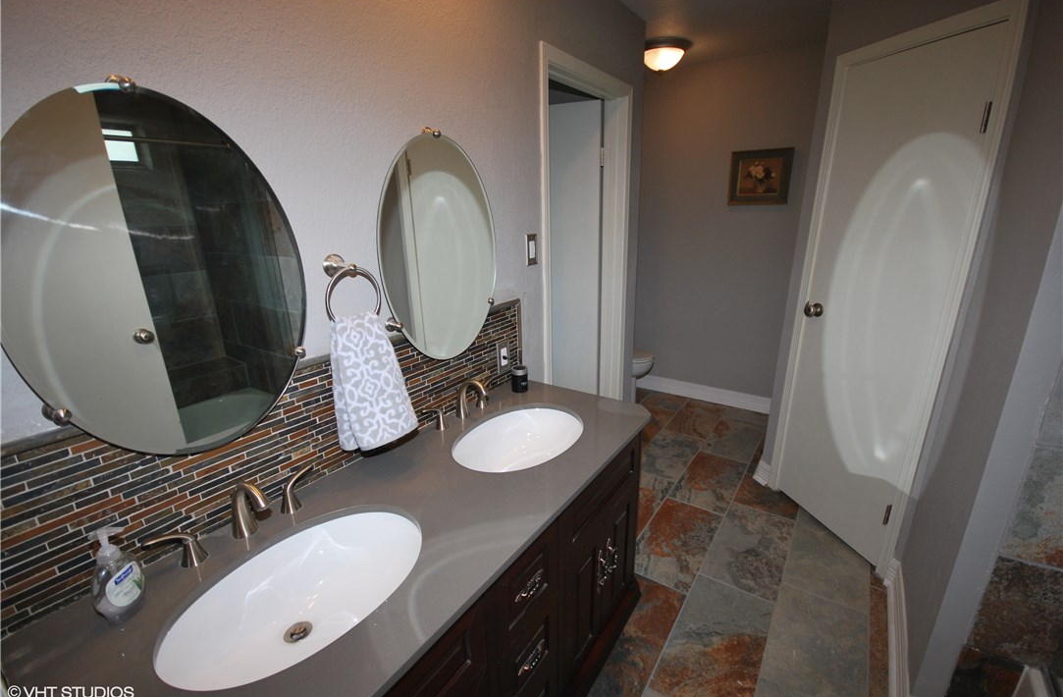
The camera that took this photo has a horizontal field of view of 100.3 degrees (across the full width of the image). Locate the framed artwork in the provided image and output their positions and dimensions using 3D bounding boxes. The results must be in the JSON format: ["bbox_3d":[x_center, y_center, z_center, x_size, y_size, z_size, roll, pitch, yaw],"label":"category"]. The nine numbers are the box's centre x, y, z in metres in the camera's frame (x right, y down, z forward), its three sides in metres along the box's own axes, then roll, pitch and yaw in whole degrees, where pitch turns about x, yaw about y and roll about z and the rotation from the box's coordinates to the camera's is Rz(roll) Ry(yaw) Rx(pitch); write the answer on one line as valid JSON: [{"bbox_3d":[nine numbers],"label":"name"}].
[{"bbox_3d":[1.541,-1.153,3.001,0.370,0.349,0.025,10,20,34],"label":"framed artwork"}]

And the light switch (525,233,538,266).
[{"bbox_3d":[0.005,-0.389,1.750,0.012,0.118,0.074,10,20,34],"label":"light switch"}]

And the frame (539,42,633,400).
[{"bbox_3d":[0.256,-0.214,2.254,0.140,2.103,0.825,10,20,34],"label":"frame"}]

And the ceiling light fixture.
[{"bbox_3d":[0.783,-1.737,2.674,0.345,0.135,0.345,10,20,34],"label":"ceiling light fixture"}]

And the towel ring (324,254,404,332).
[{"bbox_3d":[-0.453,-0.137,1.085,0.090,0.180,0.153,10,20,34],"label":"towel ring"}]

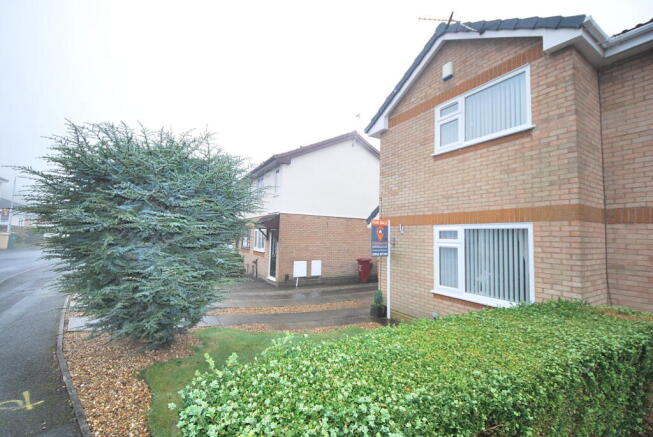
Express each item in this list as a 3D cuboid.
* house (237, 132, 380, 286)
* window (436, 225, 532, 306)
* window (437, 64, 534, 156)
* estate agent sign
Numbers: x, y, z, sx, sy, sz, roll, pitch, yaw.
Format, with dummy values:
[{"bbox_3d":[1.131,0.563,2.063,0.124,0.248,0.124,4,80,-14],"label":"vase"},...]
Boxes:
[{"bbox_3d":[-0.743,-0.423,14.846,7.400,6.950,7.700,4,-4,-32],"label":"house"},{"bbox_3d":[2.769,0.837,4.701,0.120,1.450,1.780,4,-4,-32],"label":"window"},{"bbox_3d":[2.853,-1.954,4.849,0.120,1.080,1.770,4,-4,-32],"label":"window"},{"bbox_3d":[1.269,0.462,6.050,0.530,0.890,0.040,3,-4,-27],"label":"estate agent sign"}]

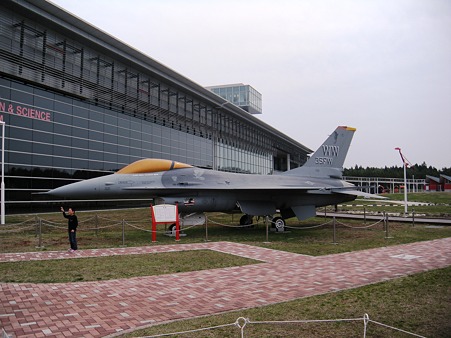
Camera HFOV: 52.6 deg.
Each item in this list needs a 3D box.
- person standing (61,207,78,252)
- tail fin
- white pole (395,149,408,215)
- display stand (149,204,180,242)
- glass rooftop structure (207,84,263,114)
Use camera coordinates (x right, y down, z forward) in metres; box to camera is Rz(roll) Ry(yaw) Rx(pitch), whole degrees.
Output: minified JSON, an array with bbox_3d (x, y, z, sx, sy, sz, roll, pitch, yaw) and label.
[{"bbox_3d":[-4.240,1.649,12.427,0.330,1.220,0.420,3,-4,-41],"label":"person standing"},{"bbox_3d":[4.720,-0.845,22.232,4.600,2.600,0.400,2,-4,-31],"label":"tail fin"},{"bbox_3d":[11.903,0.845,30.834,0.948,4.736,0.350,0,-3,0],"label":"white pole"},{"bbox_3d":[-1.950,1.755,15.025,0.880,1.270,0.300,1,-4,-25],"label":"display stand"},{"bbox_3d":[1.596,-15.306,104.621,11.500,4.685,10.207,-1,-3,20],"label":"glass rooftop structure"}]

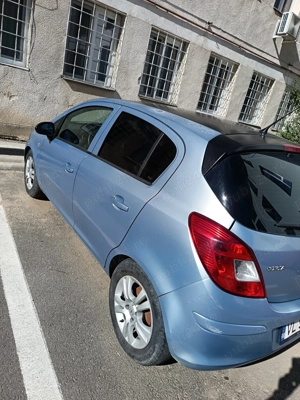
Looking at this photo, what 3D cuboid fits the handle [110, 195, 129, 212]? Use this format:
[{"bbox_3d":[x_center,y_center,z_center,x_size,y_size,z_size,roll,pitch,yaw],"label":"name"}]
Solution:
[{"bbox_3d":[-0.182,0.024,1.674,0.055,0.075,0.215,-2,25,-37],"label":"handle"}]

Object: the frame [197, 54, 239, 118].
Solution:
[{"bbox_3d":[1.840,-3.118,7.708,1.130,1.500,0.220,1,20,-34],"label":"frame"}]

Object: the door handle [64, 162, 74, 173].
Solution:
[{"bbox_3d":[-0.669,-0.272,2.313,0.055,0.075,0.205,-2,25,-37],"label":"door handle"}]

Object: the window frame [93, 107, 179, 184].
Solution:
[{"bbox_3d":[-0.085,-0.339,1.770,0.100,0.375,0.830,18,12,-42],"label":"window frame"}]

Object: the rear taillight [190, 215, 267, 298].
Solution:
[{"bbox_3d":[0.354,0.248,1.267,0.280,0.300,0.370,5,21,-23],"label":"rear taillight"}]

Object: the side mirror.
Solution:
[{"bbox_3d":[-1.025,-0.692,2.697,0.195,0.150,0.130,-2,25,-37],"label":"side mirror"}]

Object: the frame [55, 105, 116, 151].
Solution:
[{"bbox_3d":[-0.615,-0.671,2.474,0.100,0.440,0.870,18,12,-42],"label":"frame"}]

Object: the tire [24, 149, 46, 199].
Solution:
[{"bbox_3d":[-1.439,-0.339,3.534,0.200,0.615,0.615,-2,25,-37],"label":"tire"}]

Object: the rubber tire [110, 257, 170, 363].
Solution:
[{"bbox_3d":[-0.039,0.657,1.703,0.200,0.615,0.615,-2,25,-37],"label":"rubber tire"}]

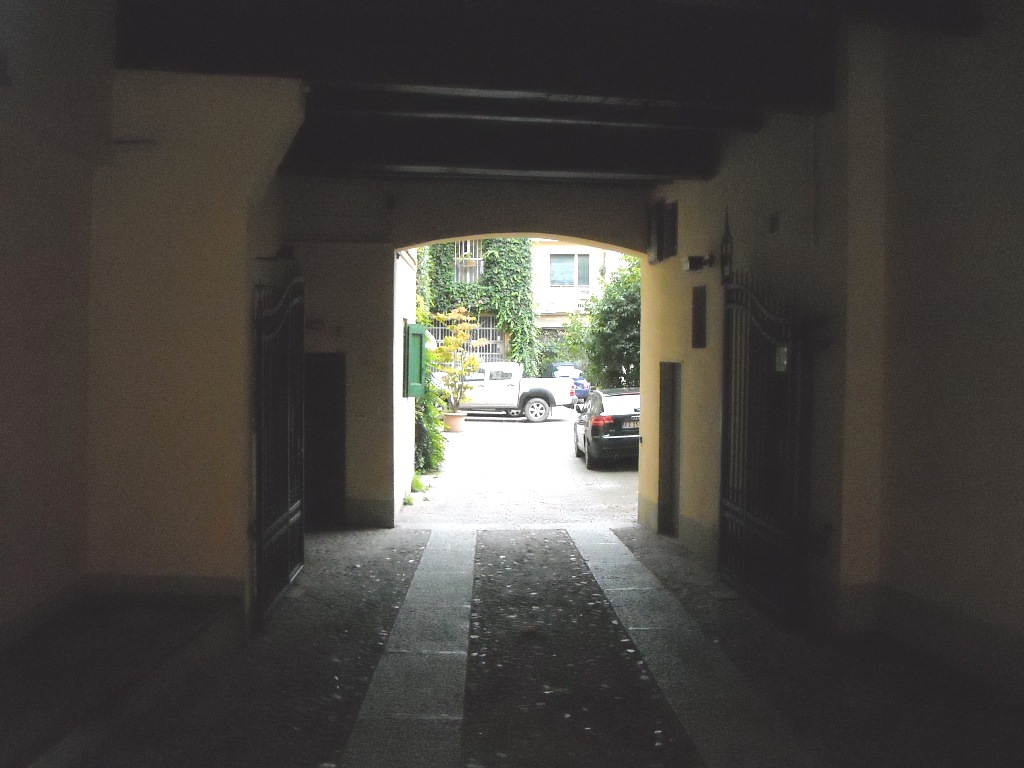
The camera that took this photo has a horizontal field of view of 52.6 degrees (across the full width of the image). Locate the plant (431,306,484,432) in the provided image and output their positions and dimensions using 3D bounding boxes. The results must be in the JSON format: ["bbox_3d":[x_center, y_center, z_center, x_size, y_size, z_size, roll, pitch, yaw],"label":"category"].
[{"bbox_3d":[-1.430,-0.380,27.200,1.420,3.300,1.350,1,1,0],"label":"plant"}]

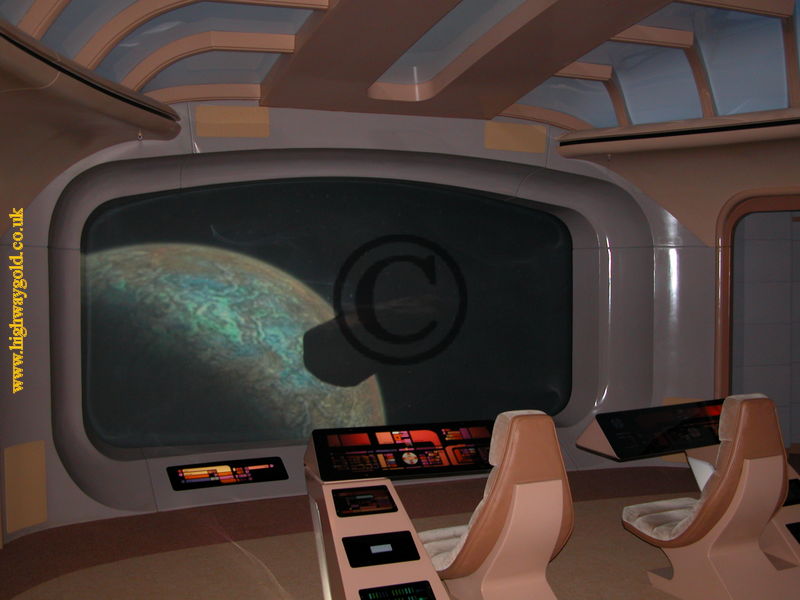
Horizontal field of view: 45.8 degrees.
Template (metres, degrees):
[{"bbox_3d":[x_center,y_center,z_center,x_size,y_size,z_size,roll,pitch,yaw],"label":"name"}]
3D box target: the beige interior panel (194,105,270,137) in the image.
[{"bbox_3d":[-1.208,-1.292,6.885,0.551,0.227,0.030,-2,3,-28],"label":"beige interior panel"}]

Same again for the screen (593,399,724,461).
[{"bbox_3d":[1.598,0.732,5.394,1.139,0.292,0.050,-2,-41,-31],"label":"screen"}]

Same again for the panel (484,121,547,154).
[{"bbox_3d":[0.960,-1.339,7.817,0.551,0.227,0.030,-1,3,-18],"label":"panel"}]

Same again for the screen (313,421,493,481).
[{"bbox_3d":[0.149,0.762,4.776,1.139,0.292,0.050,-1,-42,-16],"label":"screen"}]

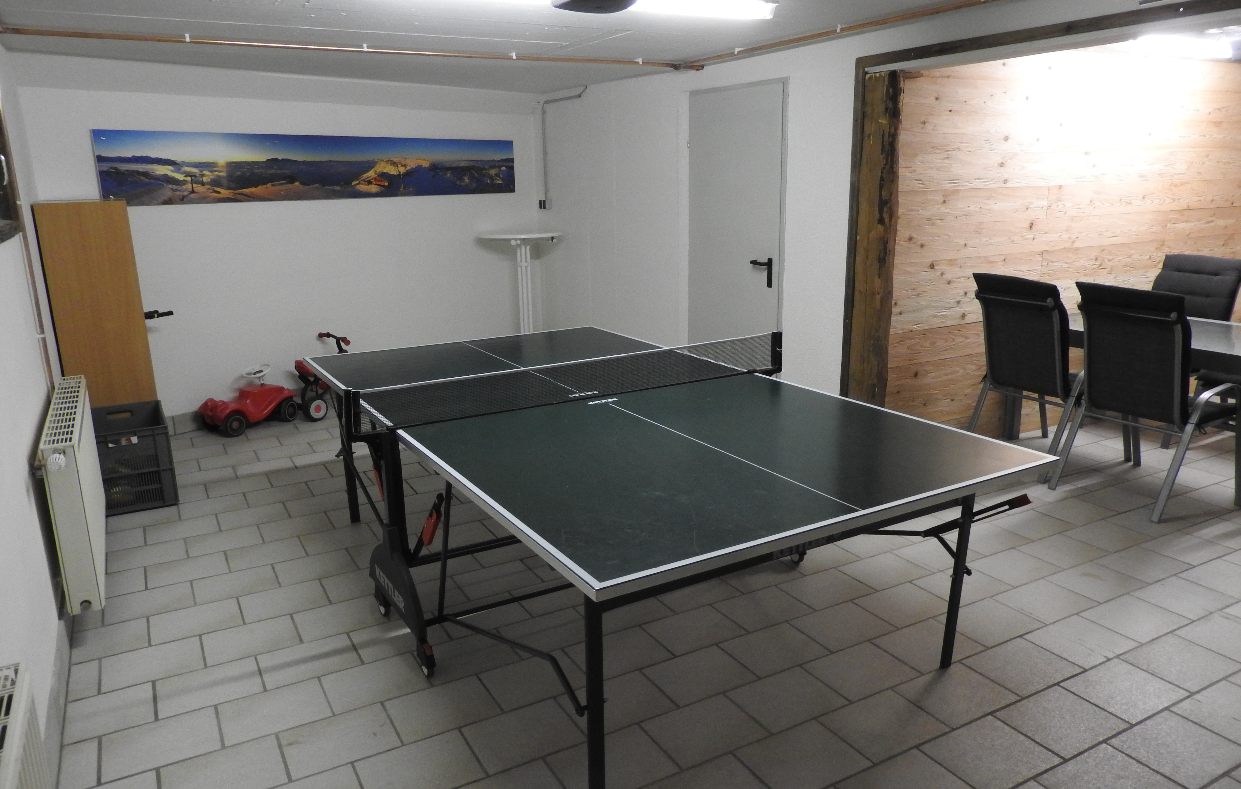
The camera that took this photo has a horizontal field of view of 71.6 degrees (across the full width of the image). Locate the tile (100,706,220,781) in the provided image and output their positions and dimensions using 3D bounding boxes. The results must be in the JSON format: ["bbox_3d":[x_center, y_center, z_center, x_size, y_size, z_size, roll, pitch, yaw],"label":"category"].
[{"bbox_3d":[-1.303,0.994,2.446,0.297,0.012,0.234,-8,16,-28],"label":"tile"}]

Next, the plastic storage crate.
[{"bbox_3d":[-2.513,0.316,4.363,0.400,0.415,0.600,-9,16,-30],"label":"plastic storage crate"}]

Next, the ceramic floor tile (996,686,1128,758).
[{"bbox_3d":[1.289,0.955,2.515,0.298,0.010,0.225,-8,16,-28],"label":"ceramic floor tile"}]

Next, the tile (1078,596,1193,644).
[{"bbox_3d":[1.833,0.802,3.069,0.297,0.012,0.234,-8,16,-28],"label":"tile"}]

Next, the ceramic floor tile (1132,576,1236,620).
[{"bbox_3d":[2.117,0.767,3.233,0.298,0.010,0.225,-8,16,-28],"label":"ceramic floor tile"}]

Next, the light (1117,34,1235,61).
[{"bbox_3d":[2.907,-1.813,4.505,1.030,0.095,0.110,-7,15,-24],"label":"light"}]

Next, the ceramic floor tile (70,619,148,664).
[{"bbox_3d":[-1.783,0.864,3.012,0.227,0.010,0.236,-8,16,-28],"label":"ceramic floor tile"}]

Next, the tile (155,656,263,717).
[{"bbox_3d":[-1.297,0.926,2.716,0.297,0.012,0.234,-8,16,-28],"label":"tile"}]

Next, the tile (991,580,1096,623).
[{"bbox_3d":[1.586,0.777,3.217,0.298,0.010,0.225,-8,16,-28],"label":"tile"}]

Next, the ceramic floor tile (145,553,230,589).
[{"bbox_3d":[-1.788,0.730,3.554,0.298,0.010,0.225,-8,16,-28],"label":"ceramic floor tile"}]

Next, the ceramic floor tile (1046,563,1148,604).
[{"bbox_3d":[1.867,0.739,3.367,0.299,0.010,0.236,-8,16,-28],"label":"ceramic floor tile"}]

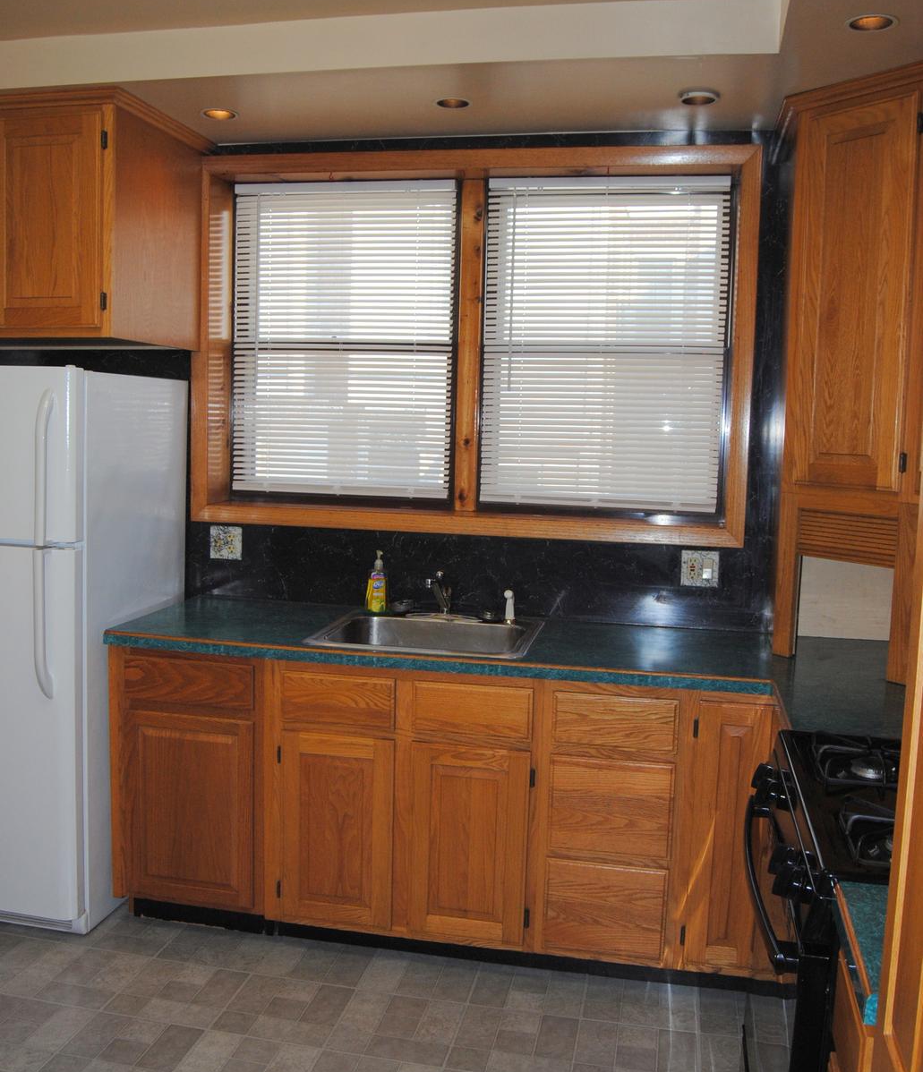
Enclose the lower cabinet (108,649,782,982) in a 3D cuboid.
[{"bbox_3d":[-0.042,0.755,3.204,1.954,0.820,0.620,3,6,12],"label":"lower cabinet"}]

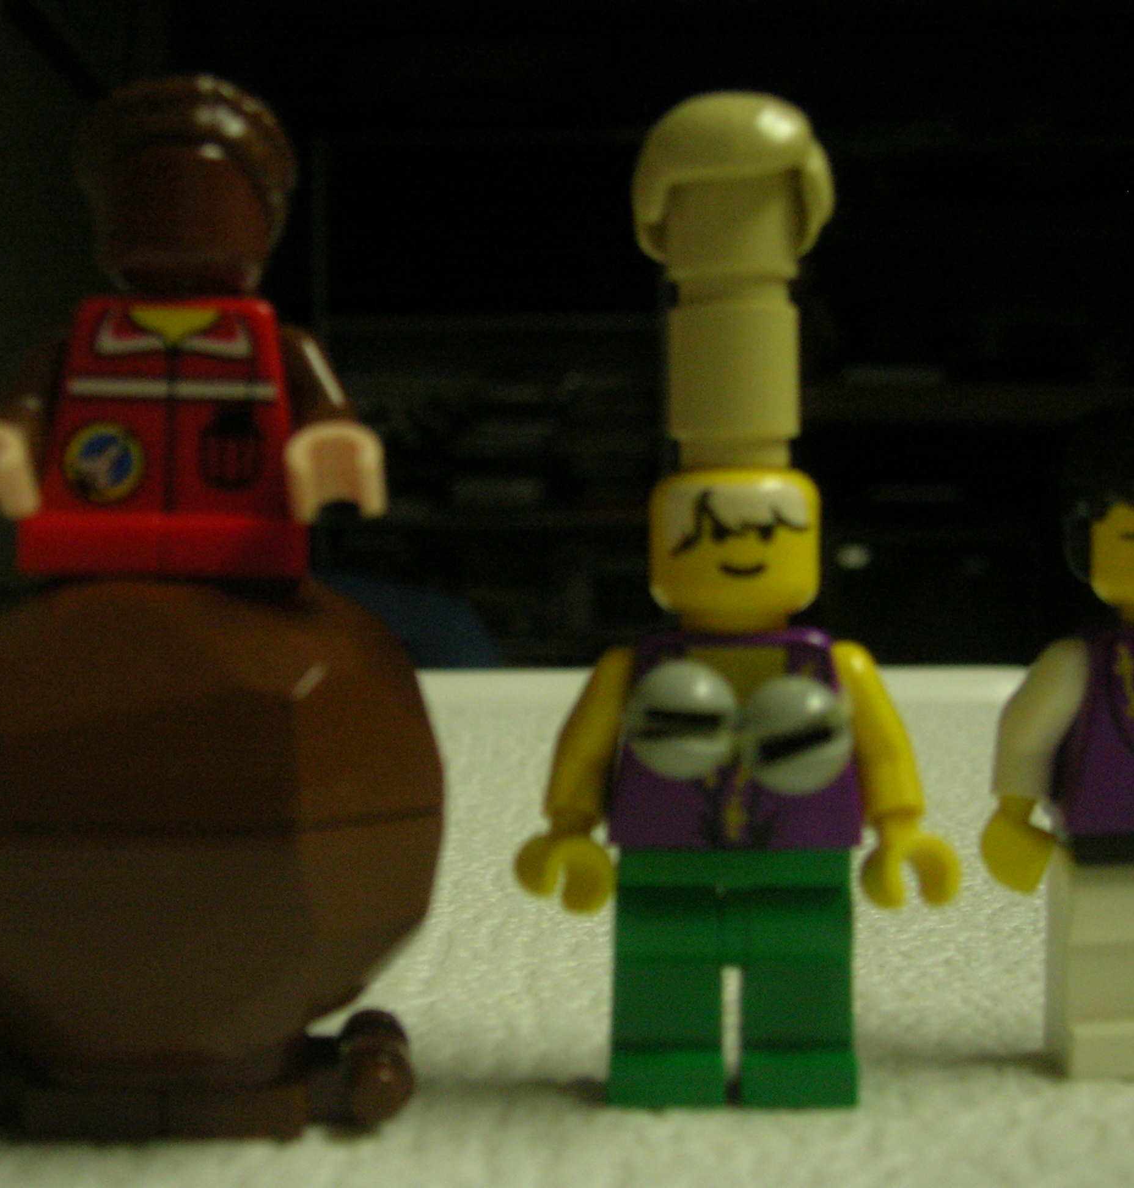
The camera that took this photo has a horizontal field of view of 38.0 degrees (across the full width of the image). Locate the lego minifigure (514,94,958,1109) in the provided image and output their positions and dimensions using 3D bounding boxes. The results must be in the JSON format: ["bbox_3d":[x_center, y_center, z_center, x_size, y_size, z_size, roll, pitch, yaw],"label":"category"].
[{"bbox_3d":[0.010,0.000,0.099,0.027,0.060,0.014,0,5,4],"label":"lego minifigure"}]

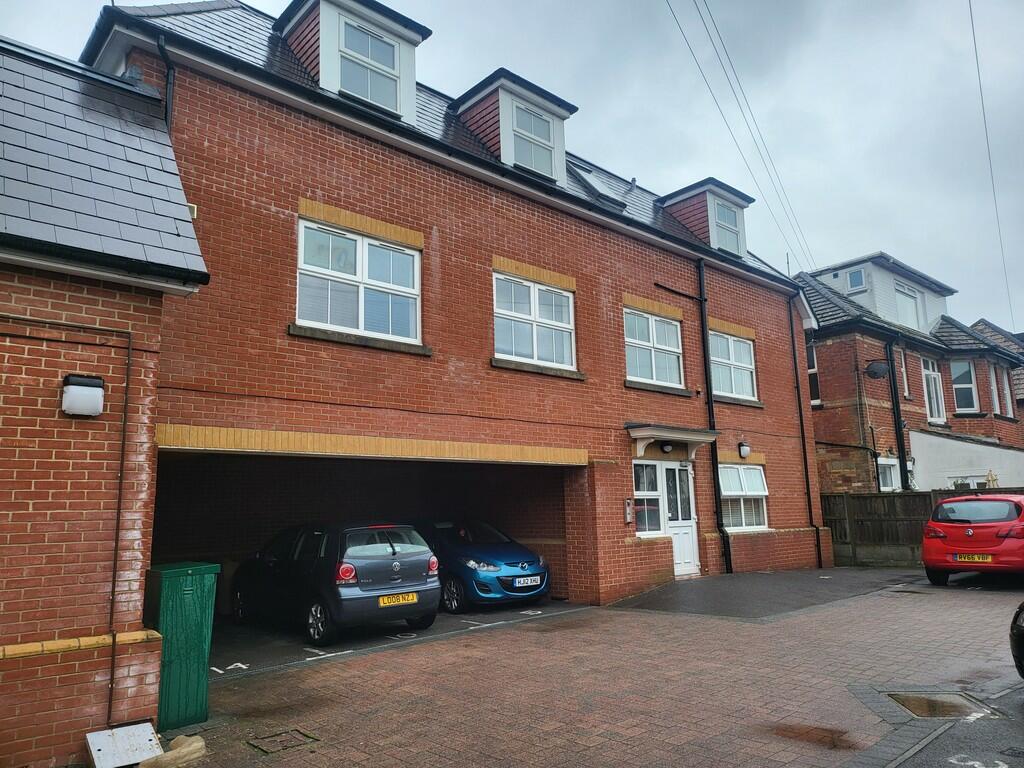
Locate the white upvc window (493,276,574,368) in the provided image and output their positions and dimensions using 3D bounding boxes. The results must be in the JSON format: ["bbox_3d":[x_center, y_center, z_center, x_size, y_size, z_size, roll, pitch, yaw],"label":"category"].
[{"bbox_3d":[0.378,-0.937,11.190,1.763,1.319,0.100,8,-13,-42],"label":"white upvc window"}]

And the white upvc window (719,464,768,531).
[{"bbox_3d":[4.764,2.334,14.589,1.763,1.317,0.160,8,-13,-42],"label":"white upvc window"}]

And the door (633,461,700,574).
[{"bbox_3d":[2.762,2.424,12.739,1.825,2.041,0.100,8,-13,-42],"label":"door"}]

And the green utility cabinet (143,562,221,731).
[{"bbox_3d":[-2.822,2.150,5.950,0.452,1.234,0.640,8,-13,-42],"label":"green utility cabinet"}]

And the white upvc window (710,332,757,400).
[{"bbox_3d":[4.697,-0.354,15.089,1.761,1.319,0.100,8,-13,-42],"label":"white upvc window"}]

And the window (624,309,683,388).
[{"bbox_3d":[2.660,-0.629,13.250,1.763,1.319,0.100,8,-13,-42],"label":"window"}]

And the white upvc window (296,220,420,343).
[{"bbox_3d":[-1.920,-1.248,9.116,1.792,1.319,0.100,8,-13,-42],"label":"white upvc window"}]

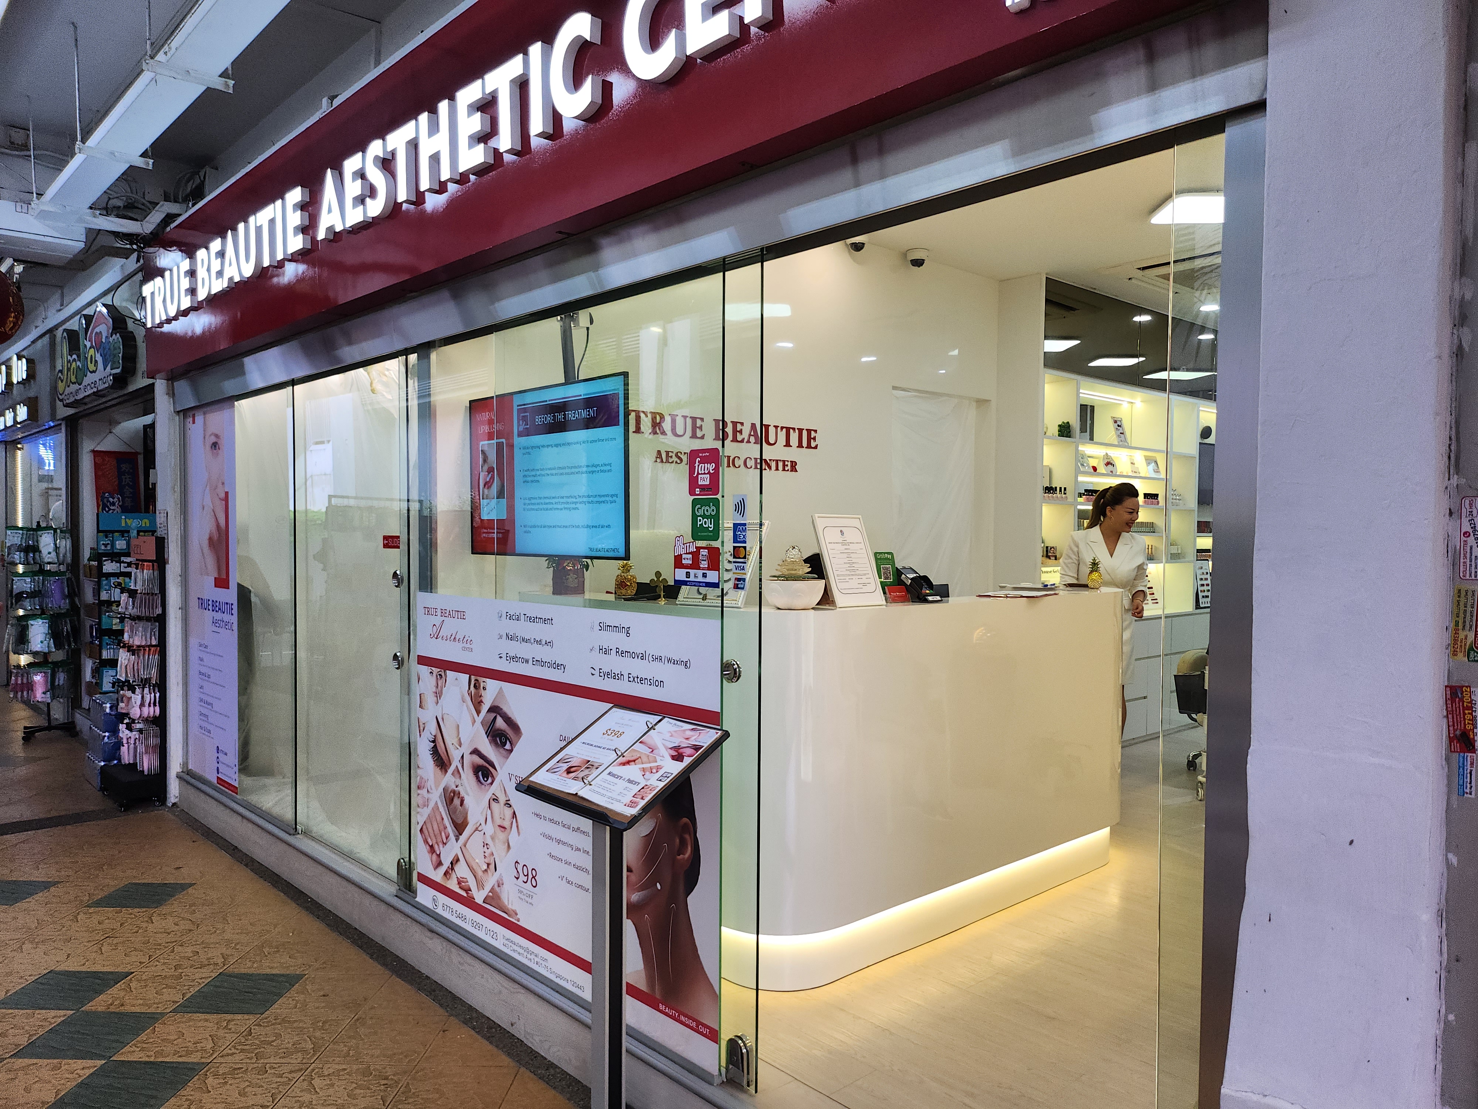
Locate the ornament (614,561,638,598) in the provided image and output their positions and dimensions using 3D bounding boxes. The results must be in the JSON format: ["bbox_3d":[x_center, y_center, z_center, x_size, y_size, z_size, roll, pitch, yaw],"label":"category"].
[{"bbox_3d":[-0.413,0.091,3.744,0.085,0.132,0.085,0,1,0],"label":"ornament"}]

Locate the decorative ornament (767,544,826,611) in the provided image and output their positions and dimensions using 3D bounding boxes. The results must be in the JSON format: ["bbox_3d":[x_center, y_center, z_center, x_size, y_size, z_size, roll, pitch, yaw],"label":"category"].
[{"bbox_3d":[0.181,0.068,3.176,0.195,0.197,0.195,0,1,0],"label":"decorative ornament"}]

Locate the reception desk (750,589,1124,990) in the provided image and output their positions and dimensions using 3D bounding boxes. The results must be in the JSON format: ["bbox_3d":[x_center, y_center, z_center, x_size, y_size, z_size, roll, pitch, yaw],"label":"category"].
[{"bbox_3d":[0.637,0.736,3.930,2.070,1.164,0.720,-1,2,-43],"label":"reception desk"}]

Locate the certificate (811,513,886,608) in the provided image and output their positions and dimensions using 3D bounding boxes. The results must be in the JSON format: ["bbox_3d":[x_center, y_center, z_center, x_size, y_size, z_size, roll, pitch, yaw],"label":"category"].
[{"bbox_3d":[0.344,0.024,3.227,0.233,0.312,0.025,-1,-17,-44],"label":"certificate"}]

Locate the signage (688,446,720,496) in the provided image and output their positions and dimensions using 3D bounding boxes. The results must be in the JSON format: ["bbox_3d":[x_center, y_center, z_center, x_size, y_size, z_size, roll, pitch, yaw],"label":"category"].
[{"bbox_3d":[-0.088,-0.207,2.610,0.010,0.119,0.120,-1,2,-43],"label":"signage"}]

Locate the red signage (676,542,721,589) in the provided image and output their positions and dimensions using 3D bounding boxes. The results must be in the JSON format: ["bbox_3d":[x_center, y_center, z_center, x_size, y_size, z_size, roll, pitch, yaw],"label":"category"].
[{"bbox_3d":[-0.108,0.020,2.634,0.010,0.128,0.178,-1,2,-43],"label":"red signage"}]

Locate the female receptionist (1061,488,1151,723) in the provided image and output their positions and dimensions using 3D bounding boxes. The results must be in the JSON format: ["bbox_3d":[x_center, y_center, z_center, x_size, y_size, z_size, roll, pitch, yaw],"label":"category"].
[{"bbox_3d":[1.786,0.478,5.009,0.430,1.650,0.290,0,1,-3],"label":"female receptionist"}]

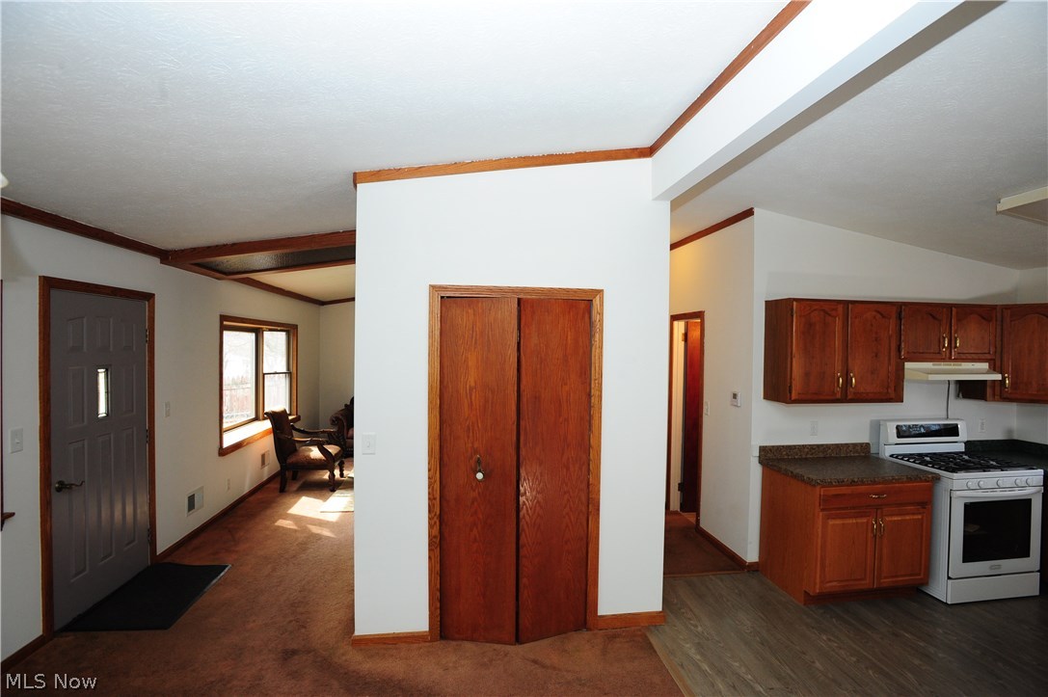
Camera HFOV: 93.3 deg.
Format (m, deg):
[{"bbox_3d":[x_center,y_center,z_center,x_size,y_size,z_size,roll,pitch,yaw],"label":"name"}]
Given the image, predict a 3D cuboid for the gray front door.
[{"bbox_3d":[-2.862,0.673,3.373,0.045,2.050,0.921,0,1,-8],"label":"gray front door"}]

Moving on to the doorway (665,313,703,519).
[{"bbox_3d":[1.689,0.689,5.076,0.120,2.083,0.780,0,1,-7],"label":"doorway"}]

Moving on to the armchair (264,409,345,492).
[{"bbox_3d":[-2.623,1.181,6.062,0.830,0.995,0.670,0,1,-7],"label":"armchair"}]

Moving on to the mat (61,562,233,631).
[{"bbox_3d":[-2.544,1.698,3.449,0.616,0.012,0.905,0,1,-8],"label":"mat"}]

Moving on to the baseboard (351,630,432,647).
[{"bbox_3d":[-0.771,1.700,2.895,0.447,0.066,0.017,0,1,-7],"label":"baseboard"}]

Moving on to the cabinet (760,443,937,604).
[{"bbox_3d":[2.360,1.273,3.660,0.935,0.996,0.618,0,1,-8],"label":"cabinet"}]

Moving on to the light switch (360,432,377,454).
[{"bbox_3d":[-0.898,0.551,2.865,0.078,0.124,0.012,0,1,-7],"label":"light switch"}]

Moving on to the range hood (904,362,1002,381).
[{"bbox_3d":[3.180,0.167,3.799,0.710,0.125,0.485,0,1,-7],"label":"range hood"}]

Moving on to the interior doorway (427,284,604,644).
[{"bbox_3d":[-0.043,0.686,3.016,1.046,2.101,0.120,0,1,-8],"label":"interior doorway"}]

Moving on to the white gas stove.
[{"bbox_3d":[3.297,1.188,3.777,0.761,1.179,0.658,0,1,-8],"label":"white gas stove"}]

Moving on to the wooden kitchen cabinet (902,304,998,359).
[{"bbox_3d":[3.186,-0.121,3.872,0.755,0.440,0.335,0,1,-7],"label":"wooden kitchen cabinet"}]

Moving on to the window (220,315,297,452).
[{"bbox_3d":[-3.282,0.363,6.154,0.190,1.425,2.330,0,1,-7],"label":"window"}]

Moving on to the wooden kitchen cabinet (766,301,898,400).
[{"bbox_3d":[2.353,0.022,3.774,0.920,0.760,0.335,0,1,-7],"label":"wooden kitchen cabinet"}]

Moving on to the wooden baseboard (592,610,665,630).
[{"bbox_3d":[0.689,1.699,3.100,0.440,0.085,0.015,0,1,-8],"label":"wooden baseboard"}]

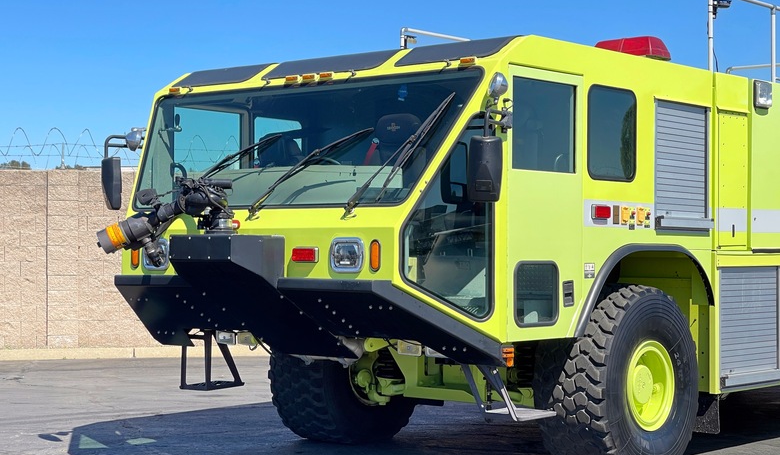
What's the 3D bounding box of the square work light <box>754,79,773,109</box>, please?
[{"bbox_3d":[2.850,-1.021,11.096,0.075,0.200,0.210,-1,-1,40],"label":"square work light"}]

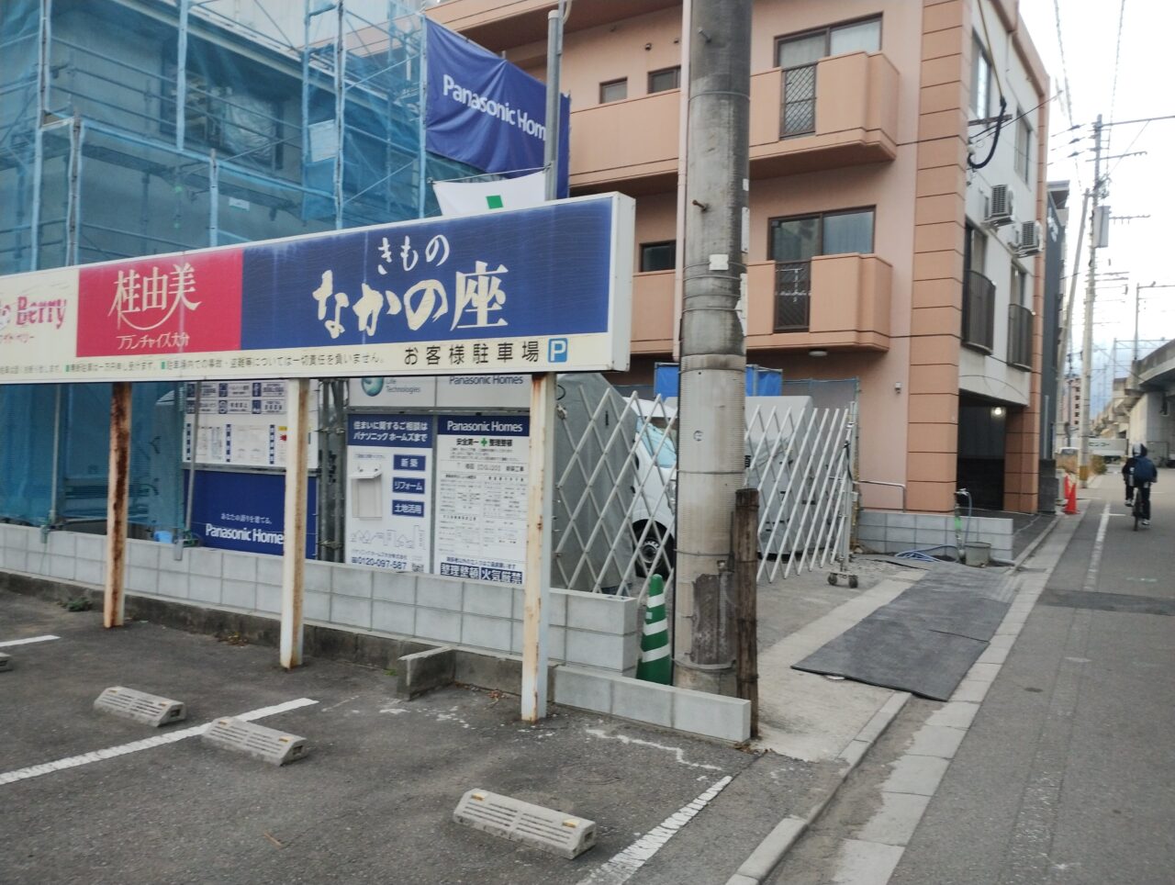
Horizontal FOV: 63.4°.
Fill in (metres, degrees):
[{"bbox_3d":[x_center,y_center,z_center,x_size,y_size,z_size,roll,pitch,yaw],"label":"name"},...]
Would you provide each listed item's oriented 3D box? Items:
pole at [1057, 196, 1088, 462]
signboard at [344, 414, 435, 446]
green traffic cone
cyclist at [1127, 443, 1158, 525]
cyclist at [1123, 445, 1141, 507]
[{"bbox_3d":[15.964,-3.782,31.500,0.270,9.400,0.270,8,-1,29],"label":"pole"},{"bbox_3d":[-1.512,-0.088,7.300,0.870,0.245,0.030,1,0,30],"label":"signboard"},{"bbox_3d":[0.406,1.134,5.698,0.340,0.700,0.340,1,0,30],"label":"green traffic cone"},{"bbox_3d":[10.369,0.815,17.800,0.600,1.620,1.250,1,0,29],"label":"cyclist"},{"bbox_3d":[10.501,0.750,18.300,0.550,1.550,1.200,1,0,29],"label":"cyclist"}]

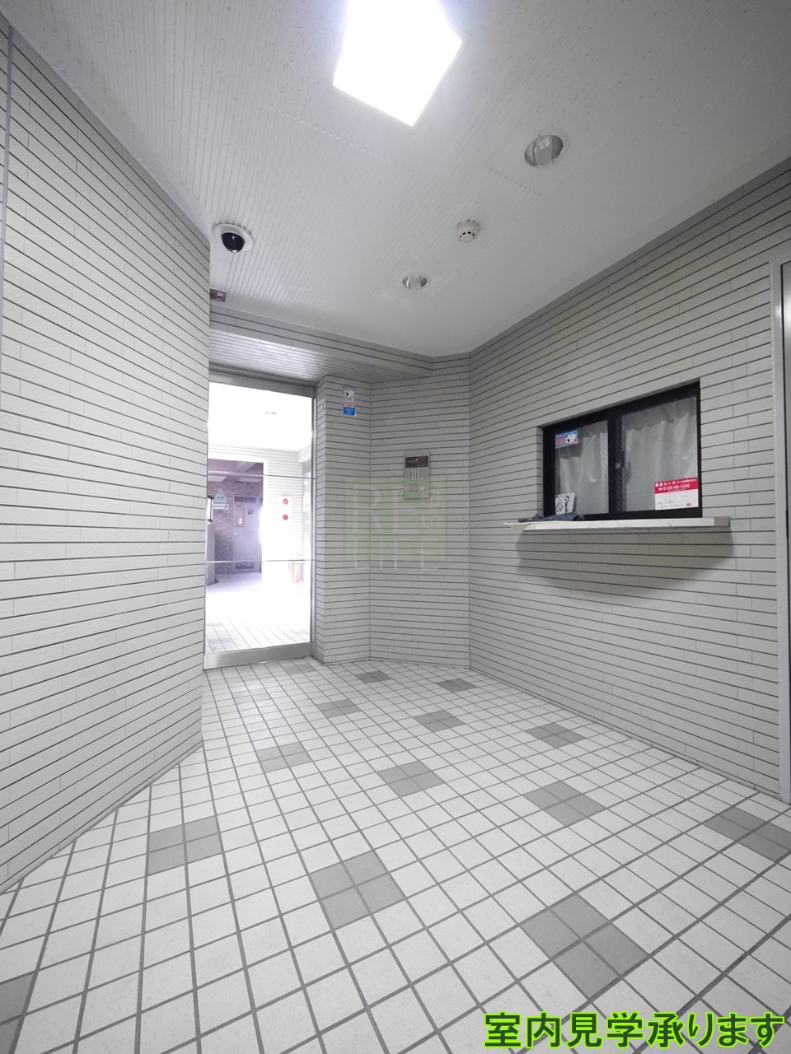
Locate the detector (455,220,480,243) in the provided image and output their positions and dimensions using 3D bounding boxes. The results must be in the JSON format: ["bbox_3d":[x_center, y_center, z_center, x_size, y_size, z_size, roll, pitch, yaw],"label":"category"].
[{"bbox_3d":[0.325,-1.328,1.920,0.103,0.042,0.103,0,-2,0],"label":"detector"}]

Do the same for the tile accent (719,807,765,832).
[{"bbox_3d":[1.194,1.010,1.466,0.095,0.010,0.095,1,-2,-28],"label":"tile accent"}]

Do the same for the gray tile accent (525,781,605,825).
[{"bbox_3d":[0.615,1.011,1.560,0.197,0.010,0.197,1,-2,-28],"label":"gray tile accent"}]

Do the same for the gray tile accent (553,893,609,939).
[{"bbox_3d":[0.467,0.995,1.086,0.095,0.010,0.095,1,-2,-28],"label":"gray tile accent"}]

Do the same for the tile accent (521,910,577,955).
[{"bbox_3d":[0.376,0.994,1.039,0.095,0.010,0.095,1,-2,-28],"label":"tile accent"}]

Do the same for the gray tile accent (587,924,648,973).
[{"bbox_3d":[0.517,0.993,1.000,0.095,0.010,0.095,1,-2,-28],"label":"gray tile accent"}]

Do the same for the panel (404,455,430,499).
[{"bbox_3d":[0.166,-0.390,3.300,0.204,0.350,0.030,-1,-2,19],"label":"panel"}]

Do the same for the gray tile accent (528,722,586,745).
[{"bbox_3d":[0.786,1.029,2.100,0.197,0.010,0.197,1,-2,-28],"label":"gray tile accent"}]

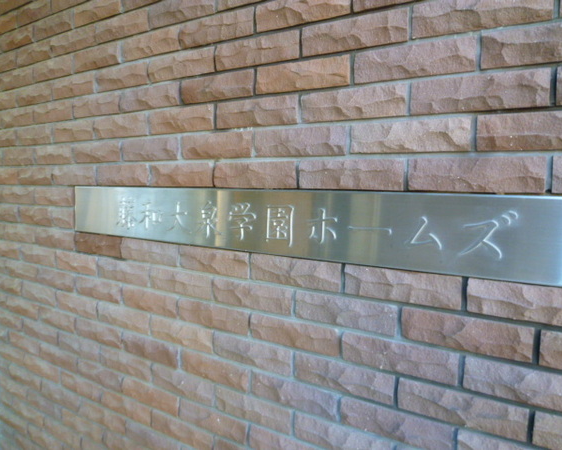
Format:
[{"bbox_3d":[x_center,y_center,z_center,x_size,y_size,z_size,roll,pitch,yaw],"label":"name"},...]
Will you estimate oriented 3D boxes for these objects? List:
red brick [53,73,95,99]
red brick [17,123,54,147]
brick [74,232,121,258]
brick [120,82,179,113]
[{"bbox_3d":[-0.642,-0.435,1.388,0.225,0.060,0.060,4,5,32],"label":"red brick"},{"bbox_3d":[-0.830,-0.308,1.515,0.225,0.060,0.060,4,5,32],"label":"red brick"},{"bbox_3d":[-0.546,0.060,1.354,0.225,0.060,0.060,4,5,32],"label":"brick"},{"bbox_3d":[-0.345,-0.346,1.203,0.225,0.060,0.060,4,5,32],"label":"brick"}]

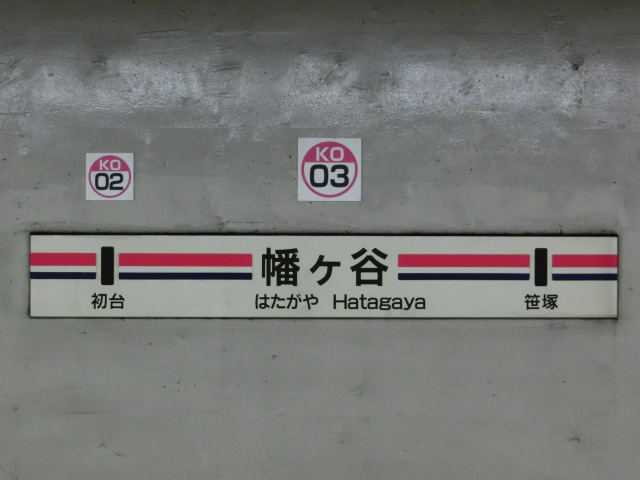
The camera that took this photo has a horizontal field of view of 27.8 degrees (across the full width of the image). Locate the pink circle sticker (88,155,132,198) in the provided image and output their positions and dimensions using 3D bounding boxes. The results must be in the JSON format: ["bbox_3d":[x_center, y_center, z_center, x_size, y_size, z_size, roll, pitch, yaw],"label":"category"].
[{"bbox_3d":[-0.856,-0.259,5.287,0.180,0.180,0.004,0,0,-2],"label":"pink circle sticker"}]

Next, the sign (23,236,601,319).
[{"bbox_3d":[0.016,0.149,5.301,2.404,0.340,0.030,0,0,-2],"label":"sign"}]

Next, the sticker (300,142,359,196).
[{"bbox_3d":[0.039,-0.290,5.316,0.238,0.238,0.004,0,0,-2],"label":"sticker"}]

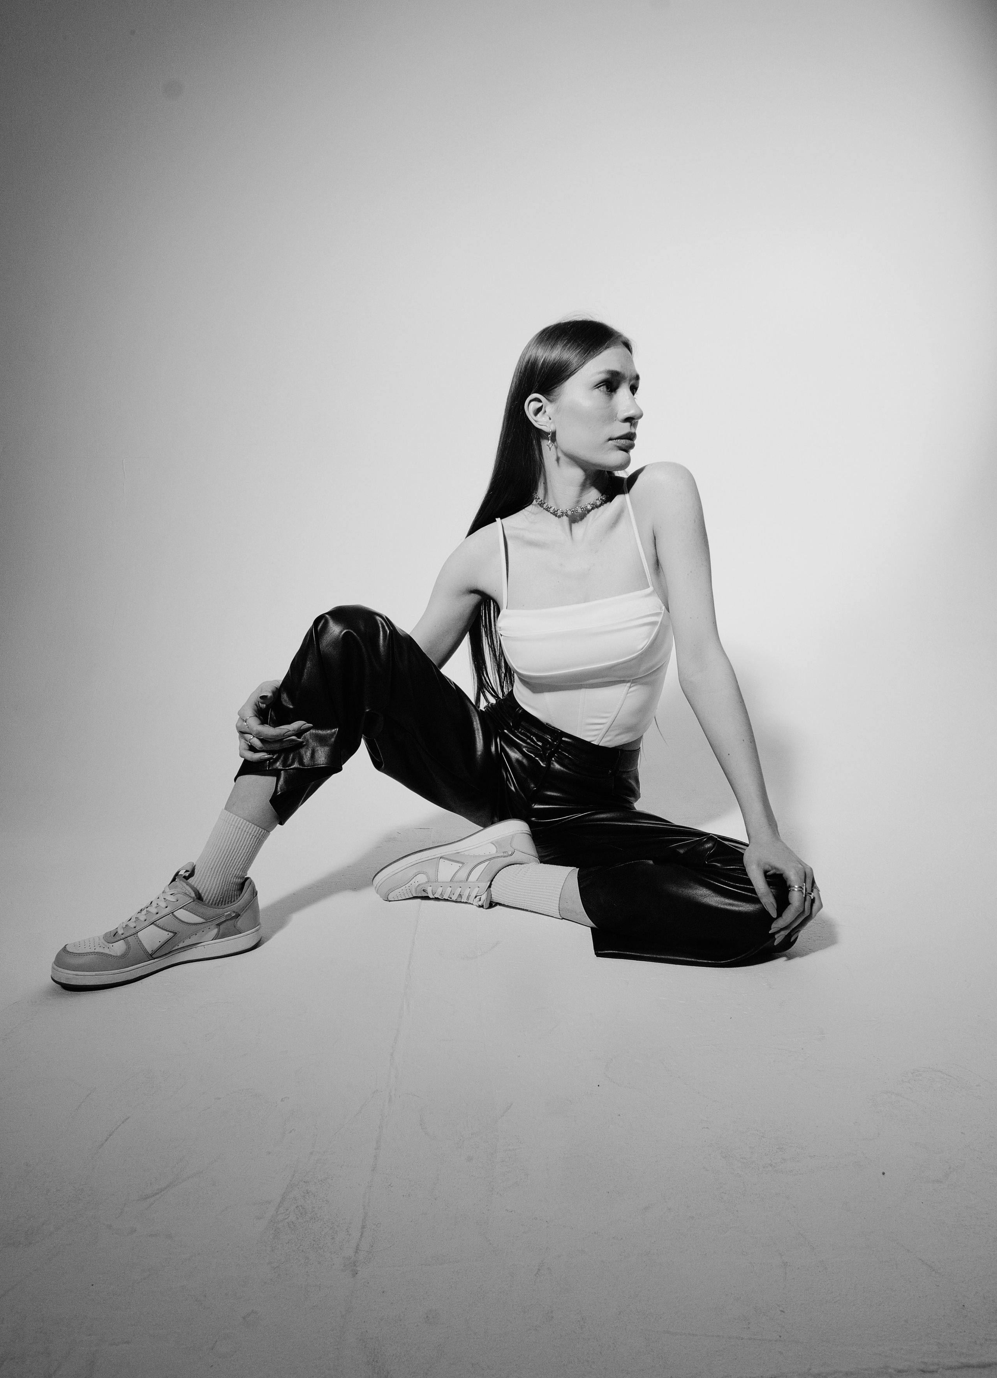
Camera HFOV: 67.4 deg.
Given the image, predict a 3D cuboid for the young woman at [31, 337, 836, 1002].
[{"bbox_3d":[-0.055,-0.107,1.170,1.050,0.930,0.600,1,10,6],"label":"young woman"}]

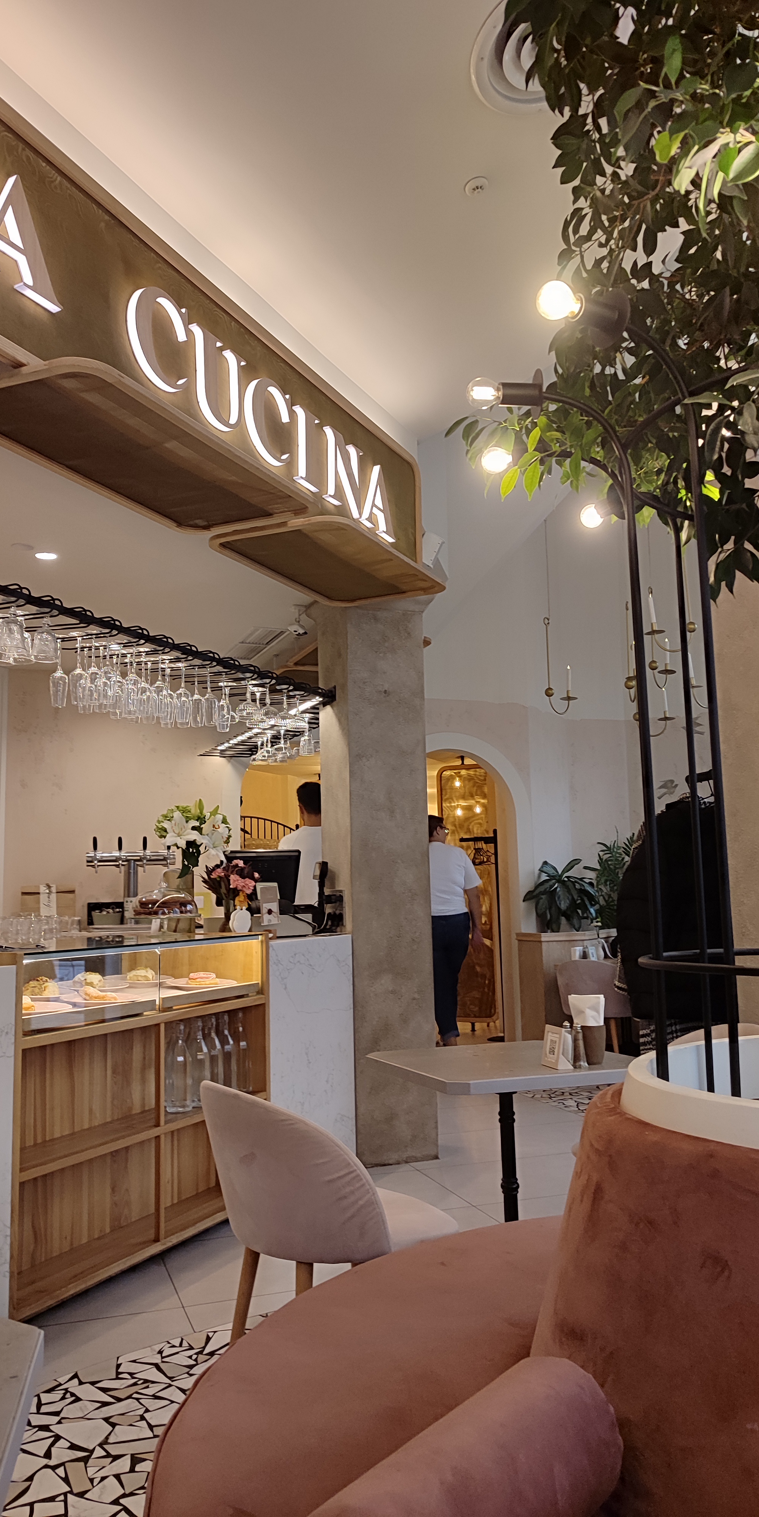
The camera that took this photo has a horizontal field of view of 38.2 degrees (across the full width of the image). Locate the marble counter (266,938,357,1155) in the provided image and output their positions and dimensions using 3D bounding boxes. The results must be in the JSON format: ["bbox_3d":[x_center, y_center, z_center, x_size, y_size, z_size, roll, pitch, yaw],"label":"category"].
[{"bbox_3d":[-0.511,1.270,4.613,0.550,1.008,0.717,-5,-8,25],"label":"marble counter"}]

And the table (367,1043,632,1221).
[{"bbox_3d":[0.337,1.149,2.772,0.610,0.750,0.590,1,-7,-18],"label":"table"}]

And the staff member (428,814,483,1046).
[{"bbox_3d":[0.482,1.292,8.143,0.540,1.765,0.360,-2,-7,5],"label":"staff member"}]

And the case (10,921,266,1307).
[{"bbox_3d":[-0.966,1.170,3.879,0.480,1.020,1.400,-4,-8,25],"label":"case"}]

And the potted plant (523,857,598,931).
[{"bbox_3d":[1.260,0.952,7.588,0.520,0.510,0.480,-2,-7,9],"label":"potted plant"}]

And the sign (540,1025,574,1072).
[{"bbox_3d":[0.444,0.708,2.689,0.050,0.100,0.080,1,-7,-18],"label":"sign"}]

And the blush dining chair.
[{"bbox_3d":[-0.116,1.100,2.423,0.550,0.780,0.500,3,-8,-30],"label":"blush dining chair"}]

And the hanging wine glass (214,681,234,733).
[{"bbox_3d":[-0.672,-0.216,4.726,0.070,0.216,0.070,0,-7,-8],"label":"hanging wine glass"}]

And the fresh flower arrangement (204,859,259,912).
[{"bbox_3d":[-0.639,0.547,4.728,0.235,0.225,0.220,0,-7,-8],"label":"fresh flower arrangement"}]

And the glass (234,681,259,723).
[{"bbox_3d":[-0.572,-0.240,4.720,0.094,0.182,0.094,-1,-7,0],"label":"glass"}]

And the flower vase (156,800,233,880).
[{"bbox_3d":[-0.850,0.372,4.988,0.340,0.340,0.310,0,-7,-10],"label":"flower vase"}]

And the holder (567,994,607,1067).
[{"bbox_3d":[0.526,0.681,2.752,0.090,0.168,0.085,-3,-7,10],"label":"holder"}]

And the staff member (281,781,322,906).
[{"bbox_3d":[-0.355,1.030,6.030,0.500,1.807,0.320,0,-7,-10],"label":"staff member"}]

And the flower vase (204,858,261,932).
[{"bbox_3d":[-0.639,0.606,4.728,0.235,0.340,0.220,0,-7,-8],"label":"flower vase"}]

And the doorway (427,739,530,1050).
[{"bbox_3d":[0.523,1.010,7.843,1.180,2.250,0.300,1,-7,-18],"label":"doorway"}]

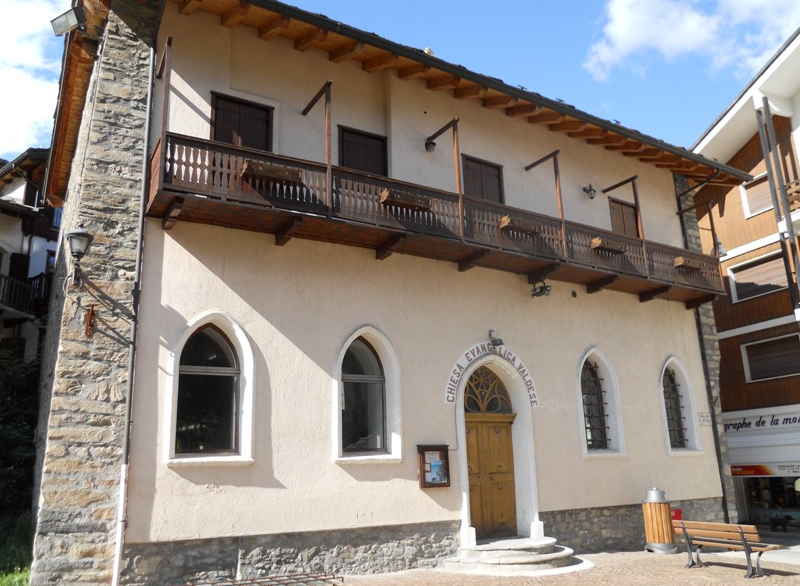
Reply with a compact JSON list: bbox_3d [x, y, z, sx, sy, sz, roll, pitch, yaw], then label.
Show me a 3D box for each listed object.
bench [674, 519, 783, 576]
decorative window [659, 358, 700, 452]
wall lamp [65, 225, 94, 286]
[{"bbox_3d":[5.272,4.127,10.513,0.620,0.760,1.750,4,-16,-20],"label":"bench"},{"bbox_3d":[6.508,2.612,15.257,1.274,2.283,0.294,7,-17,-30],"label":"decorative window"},{"bbox_3d":[-4.386,-0.551,8.865,0.349,0.883,0.450,7,-18,-31],"label":"wall lamp"}]

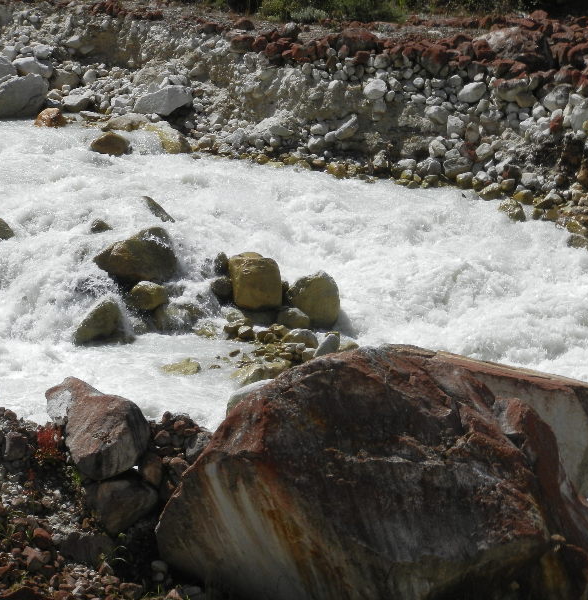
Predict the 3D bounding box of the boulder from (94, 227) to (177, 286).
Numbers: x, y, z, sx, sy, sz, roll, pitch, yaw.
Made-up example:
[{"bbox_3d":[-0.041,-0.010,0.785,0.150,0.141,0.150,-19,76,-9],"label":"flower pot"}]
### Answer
[{"bbox_3d":[-1.704,-0.468,41.000,0.870,0.540,0.660,0,16,0],"label":"boulder"}]

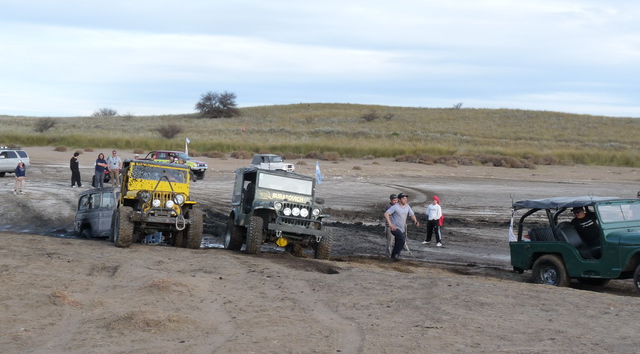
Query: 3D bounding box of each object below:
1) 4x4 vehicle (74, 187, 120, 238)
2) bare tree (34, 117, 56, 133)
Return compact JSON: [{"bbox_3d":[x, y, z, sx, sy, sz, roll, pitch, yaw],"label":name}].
[{"bbox_3d":[-5.595,1.159,25.400,1.650,1.750,3.500,-3,1,-36],"label":"4x4 vehicle"},{"bbox_3d":[-40.208,-7.544,130.000,2.900,2.300,2.800,0,4,0],"label":"bare tree"}]

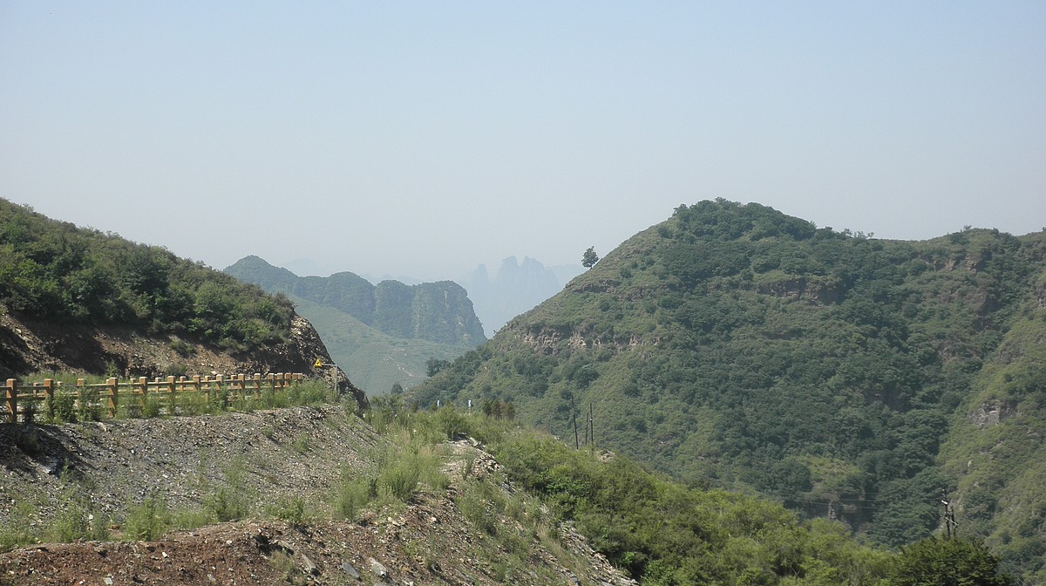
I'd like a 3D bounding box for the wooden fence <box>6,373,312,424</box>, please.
[{"bbox_3d":[-10.495,3.333,73.439,1.742,1.220,31.660,0,-2,9],"label":"wooden fence"}]

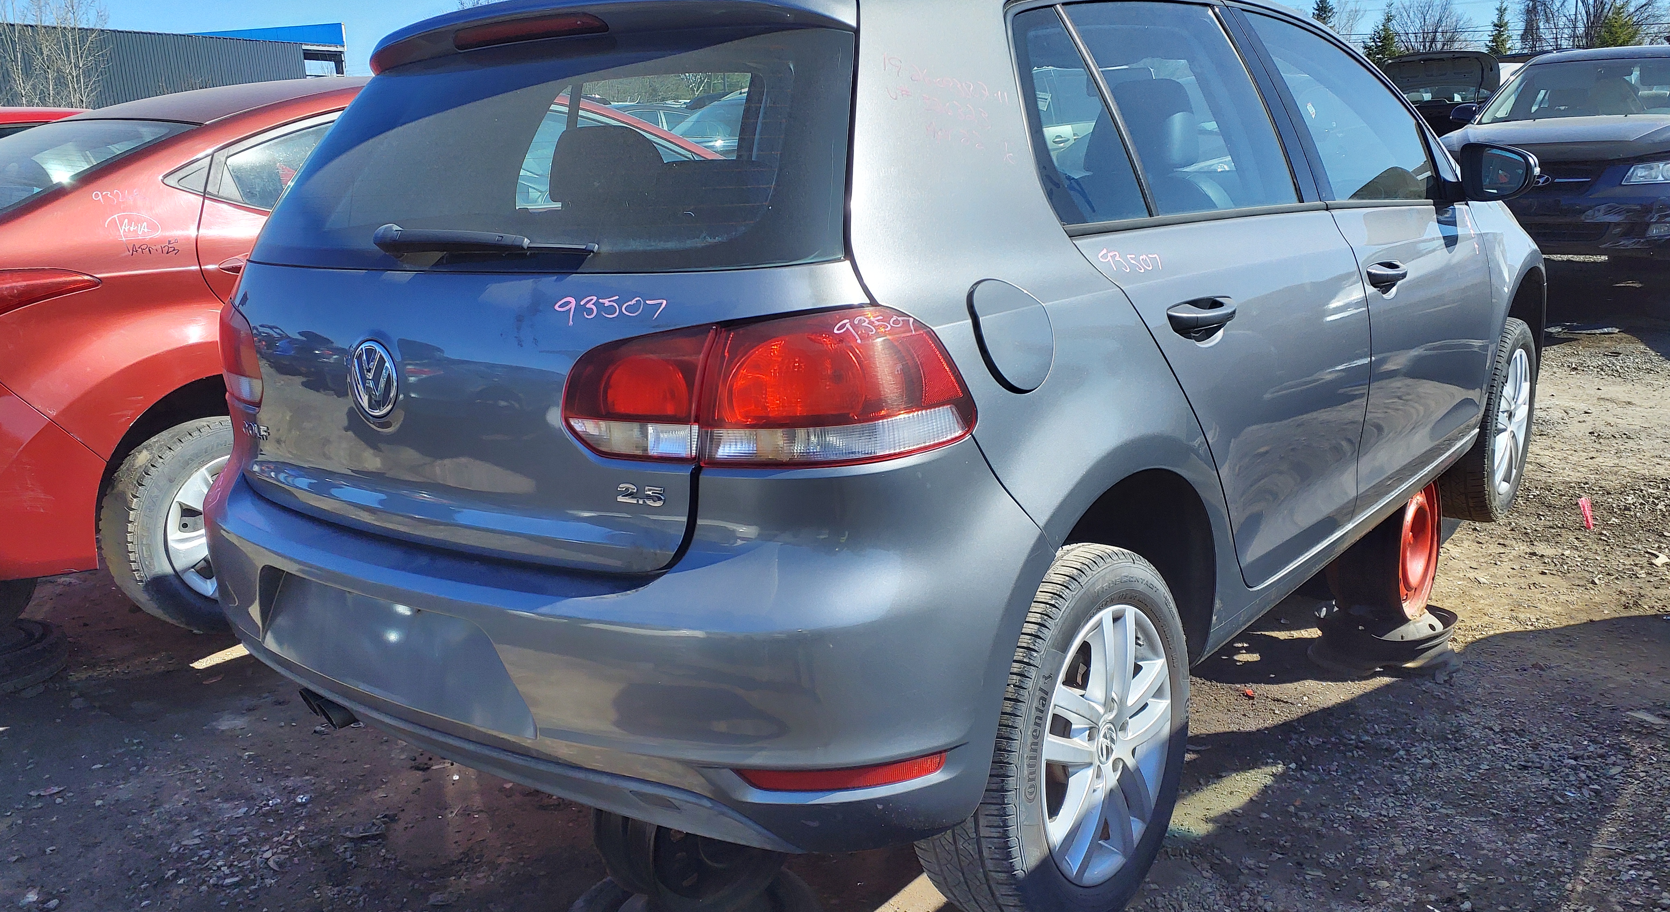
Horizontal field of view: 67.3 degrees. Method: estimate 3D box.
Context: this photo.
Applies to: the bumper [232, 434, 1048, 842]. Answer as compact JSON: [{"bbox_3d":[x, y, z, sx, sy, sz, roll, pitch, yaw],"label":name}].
[{"bbox_3d":[-0.534,0.184,2.046,1.750,0.530,0.490,7,17,38],"label":"bumper"}]

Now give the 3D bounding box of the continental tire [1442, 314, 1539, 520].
[{"bbox_3d":[2.037,-0.116,3.953,0.212,0.630,0.630,7,17,39],"label":"continental tire"}]

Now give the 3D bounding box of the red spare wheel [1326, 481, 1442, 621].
[{"bbox_3d":[1.539,0.226,3.549,0.190,0.434,0.434,7,17,38],"label":"red spare wheel"}]

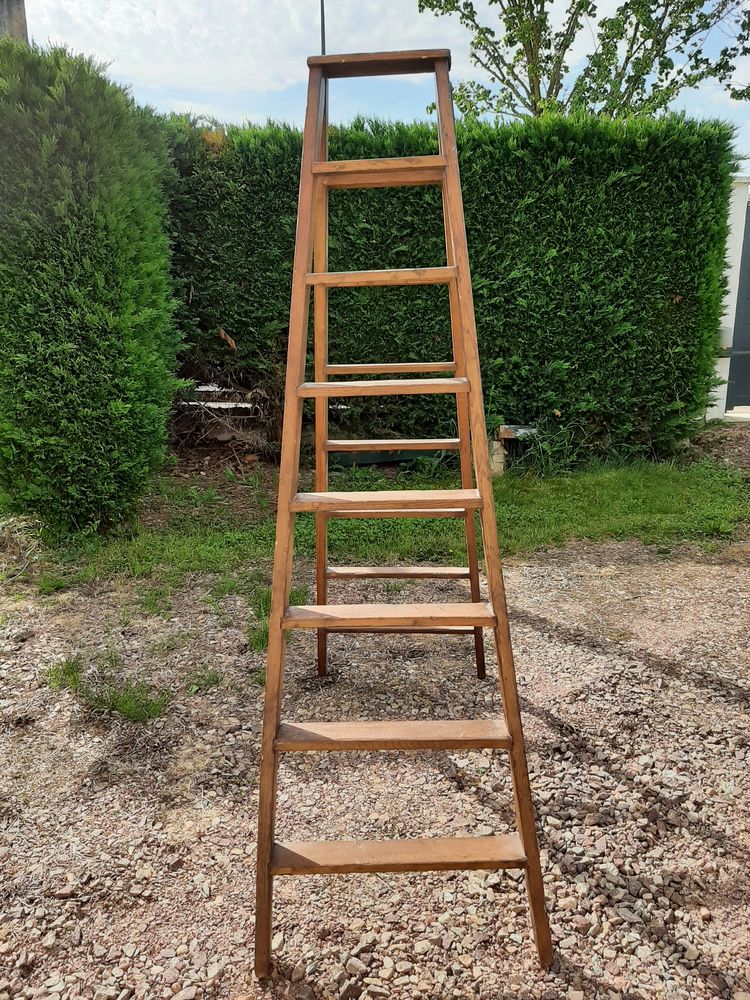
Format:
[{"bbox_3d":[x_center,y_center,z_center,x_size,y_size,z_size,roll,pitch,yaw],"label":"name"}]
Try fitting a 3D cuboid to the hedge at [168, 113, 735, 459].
[{"bbox_3d":[0.437,-1.901,6.998,4.819,2.771,1.100,-1,14,0],"label":"hedge"}]

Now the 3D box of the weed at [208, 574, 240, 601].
[{"bbox_3d":[-0.783,0.455,3.916,0.139,0.098,0.118,-1,14,0],"label":"weed"}]

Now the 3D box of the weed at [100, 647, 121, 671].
[{"bbox_3d":[-1.109,0.664,3.150,0.059,0.085,0.050,-1,14,0],"label":"weed"}]

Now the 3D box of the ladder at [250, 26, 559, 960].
[{"bbox_3d":[0.043,-0.104,2.108,0.661,2.030,1.440,-2,14,3],"label":"ladder"}]

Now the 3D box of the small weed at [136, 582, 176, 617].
[{"bbox_3d":[-1.084,0.494,3.735,0.152,0.127,0.130,-1,14,0],"label":"small weed"}]

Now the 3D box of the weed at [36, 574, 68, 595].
[{"bbox_3d":[-1.740,0.456,4.056,0.121,0.074,0.103,-1,14,0],"label":"weed"}]

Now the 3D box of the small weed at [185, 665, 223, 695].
[{"bbox_3d":[-0.675,0.707,2.961,0.122,0.074,0.104,-1,14,0],"label":"small weed"}]

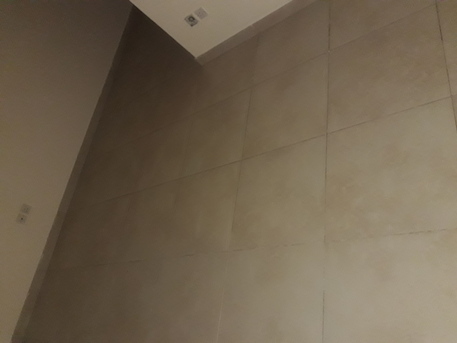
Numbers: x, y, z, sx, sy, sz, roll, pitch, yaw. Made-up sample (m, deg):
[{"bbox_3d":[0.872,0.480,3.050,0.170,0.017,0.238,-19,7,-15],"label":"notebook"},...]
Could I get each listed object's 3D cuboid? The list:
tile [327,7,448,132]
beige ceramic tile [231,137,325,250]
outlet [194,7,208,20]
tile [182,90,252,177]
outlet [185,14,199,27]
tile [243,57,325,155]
[{"bbox_3d":[0.797,-0.526,1.878,0.600,0.010,0.600,-16,54,40],"label":"tile"},{"bbox_3d":[0.271,0.131,1.991,0.600,0.010,0.600,-16,54,40],"label":"beige ceramic tile"},{"bbox_3d":[-0.207,-1.210,2.747,0.086,0.086,0.010,-16,54,39],"label":"outlet"},{"bbox_3d":[-0.091,-0.272,2.644,0.600,0.010,0.600,-16,54,40],"label":"tile"},{"bbox_3d":[-0.286,-1.187,2.815,0.086,0.086,0.010,-16,54,39],"label":"outlet"},{"bbox_3d":[0.353,-0.399,2.261,0.600,0.010,0.600,-16,54,40],"label":"tile"}]

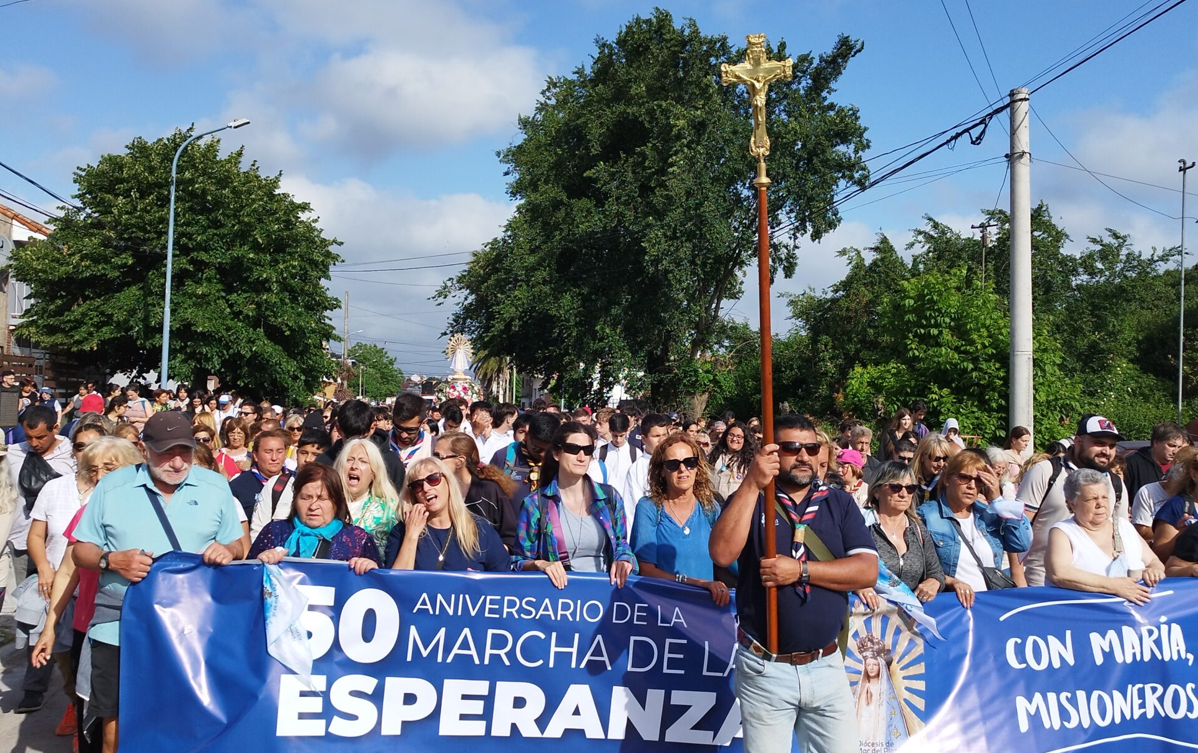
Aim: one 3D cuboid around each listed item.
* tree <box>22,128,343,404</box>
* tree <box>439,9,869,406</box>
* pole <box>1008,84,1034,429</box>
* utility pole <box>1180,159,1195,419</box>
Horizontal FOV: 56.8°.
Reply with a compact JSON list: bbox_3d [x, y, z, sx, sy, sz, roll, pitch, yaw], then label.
[{"bbox_3d":[-9.100,-1.800,24.000,7.000,7.000,6.800,1,0,0],"label":"tree"},{"bbox_3d":[1.450,-3.850,29.000,11.200,11.400,10.500,1,0,0],"label":"tree"},{"bbox_3d":[5.900,-1.070,15.500,0.330,5.900,0.330,1,0,0],"label":"pole"},{"bbox_3d":[9.000,-0.710,17.000,0.200,5.200,0.130,1,0,0],"label":"utility pole"}]

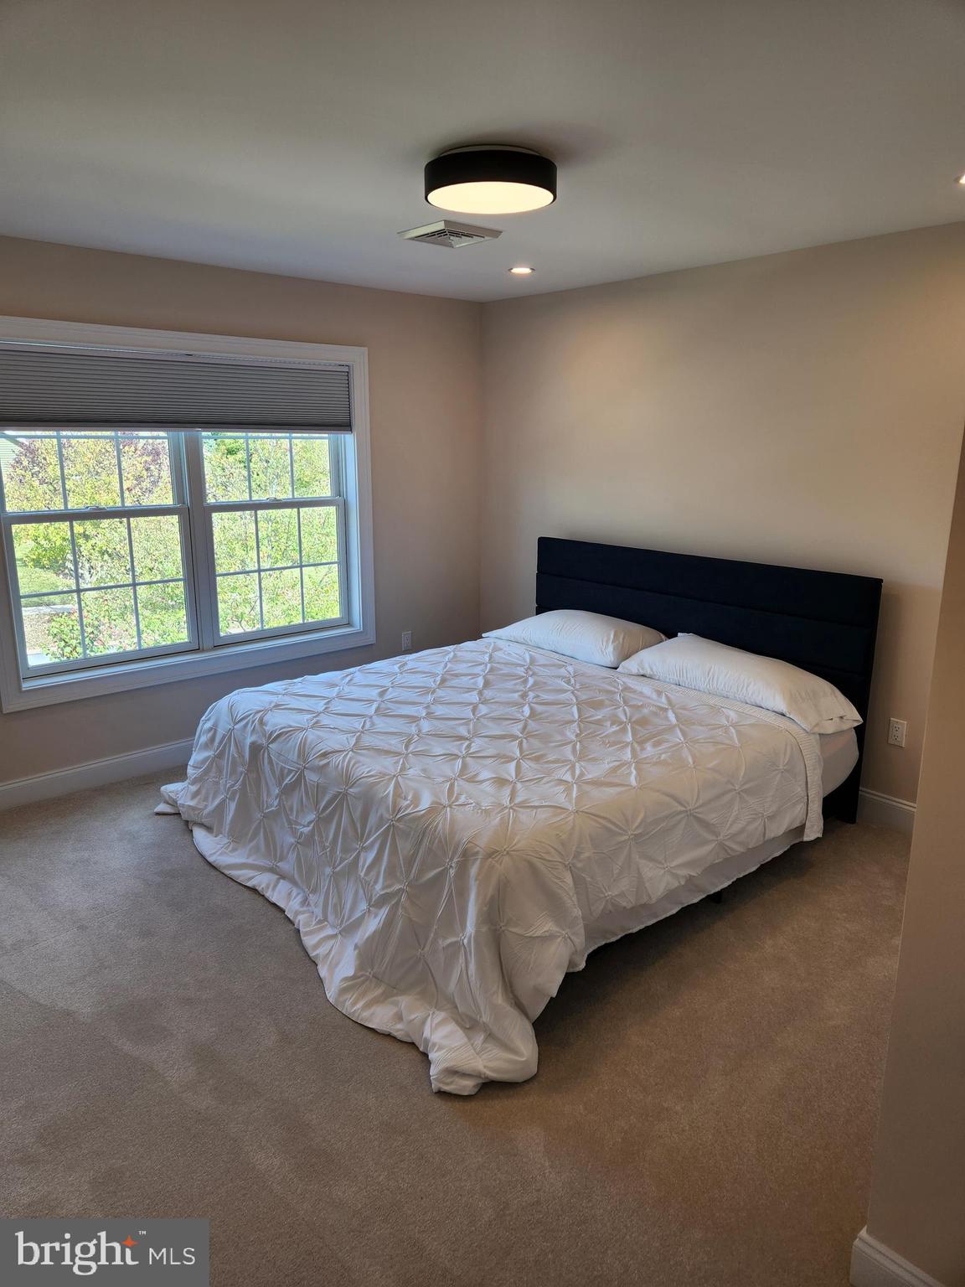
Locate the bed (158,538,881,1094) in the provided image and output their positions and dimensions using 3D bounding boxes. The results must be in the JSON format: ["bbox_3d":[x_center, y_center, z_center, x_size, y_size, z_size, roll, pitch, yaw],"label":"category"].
[{"bbox_3d":[0.106,0.277,3.625,2.360,1.089,2.234,-12,18,-40],"label":"bed"}]

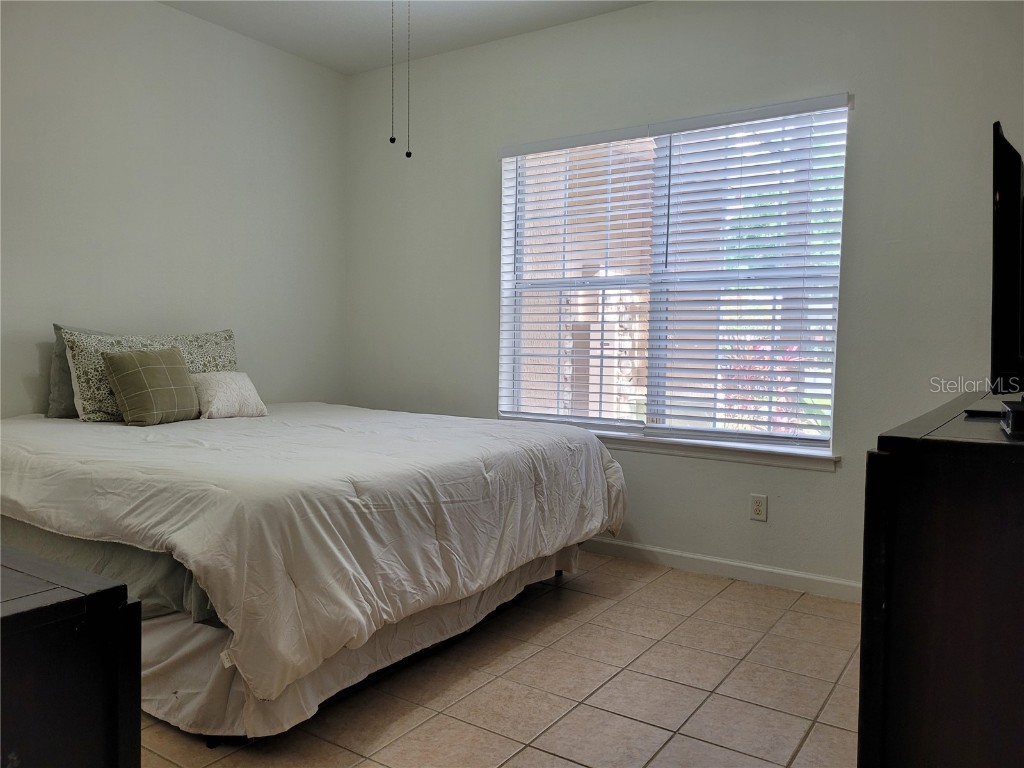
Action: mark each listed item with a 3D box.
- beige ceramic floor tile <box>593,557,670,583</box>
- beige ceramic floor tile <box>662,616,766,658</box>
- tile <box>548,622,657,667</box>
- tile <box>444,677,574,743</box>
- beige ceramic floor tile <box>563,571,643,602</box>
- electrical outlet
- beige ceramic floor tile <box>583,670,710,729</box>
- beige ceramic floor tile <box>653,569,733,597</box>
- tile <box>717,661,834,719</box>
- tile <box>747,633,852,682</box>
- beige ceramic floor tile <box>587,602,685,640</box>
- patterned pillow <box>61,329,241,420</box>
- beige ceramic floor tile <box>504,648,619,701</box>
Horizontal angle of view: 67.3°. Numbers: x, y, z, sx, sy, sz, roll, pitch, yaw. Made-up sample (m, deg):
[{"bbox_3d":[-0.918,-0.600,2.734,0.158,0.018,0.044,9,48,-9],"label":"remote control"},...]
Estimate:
[{"bbox_3d":[0.581,0.903,3.712,0.299,0.012,0.288,3,4,33],"label":"beige ceramic floor tile"},{"bbox_3d":[0.755,0.953,2.876,0.299,0.012,0.299,3,4,33],"label":"beige ceramic floor tile"},{"bbox_3d":[0.339,0.959,2.823,0.302,0.010,0.302,3,4,33],"label":"tile"},{"bbox_3d":[-0.002,0.970,2.283,0.299,0.012,0.299,3,4,33],"label":"tile"},{"bbox_3d":[0.422,0.924,3.503,0.302,0.010,0.302,3,4,33],"label":"beige ceramic floor tile"},{"bbox_3d":[1.143,0.576,3.560,0.073,0.117,0.010,3,4,33],"label":"electrical outlet"},{"bbox_3d":[0.426,0.984,2.398,0.302,0.010,0.302,3,4,33],"label":"beige ceramic floor tile"},{"bbox_3d":[0.847,0.928,3.591,0.302,0.010,0.302,3,4,33],"label":"beige ceramic floor tile"},{"bbox_3d":[0.841,0.978,2.455,0.299,0.012,0.299,3,4,33],"label":"tile"},{"bbox_3d":[1.008,0.967,2.708,0.299,0.012,0.299,3,4,33],"label":"tile"},{"bbox_3d":[0.501,0.938,3.043,0.299,0.012,0.299,3,4,33],"label":"beige ceramic floor tile"},{"bbox_3d":[-1.708,-0.066,3.788,0.170,0.439,0.902,-22,-10,32],"label":"patterned pillow"},{"bbox_3d":[0.170,0.969,2.567,0.302,0.010,0.302,3,4,33],"label":"beige ceramic floor tile"}]

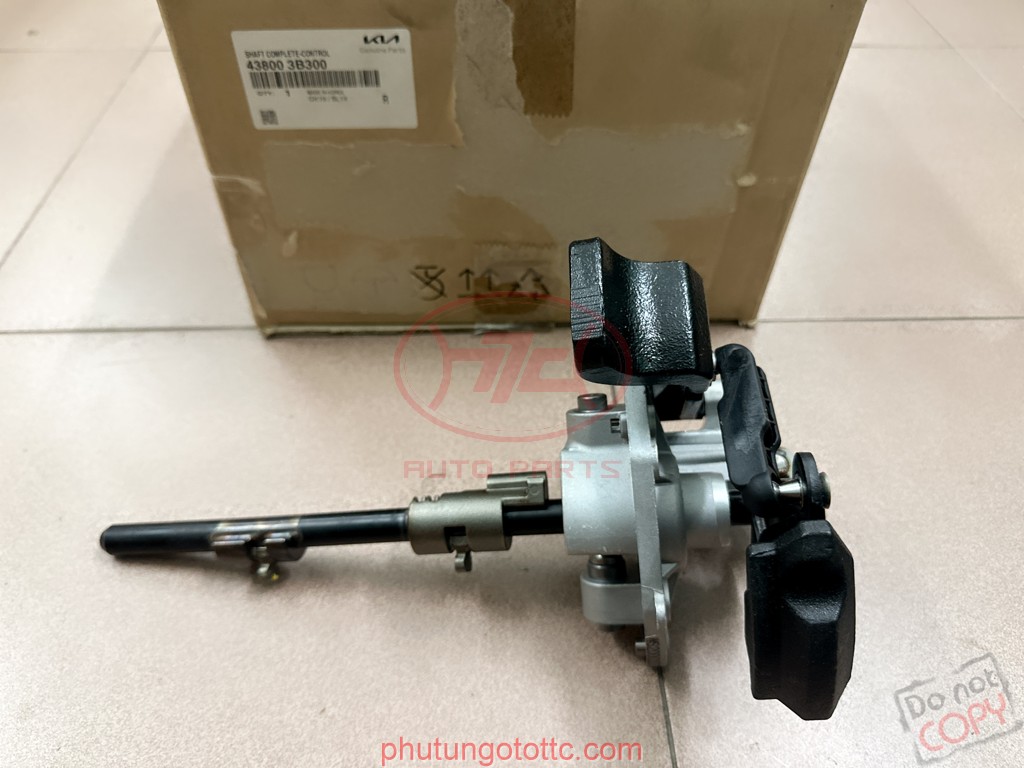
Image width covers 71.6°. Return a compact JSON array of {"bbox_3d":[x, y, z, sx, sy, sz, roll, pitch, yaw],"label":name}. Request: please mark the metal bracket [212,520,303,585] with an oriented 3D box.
[{"bbox_3d":[-0.110,0.073,0.317,0.044,0.023,0.025,-5,47,14],"label":"metal bracket"}]

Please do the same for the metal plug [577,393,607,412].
[{"bbox_3d":[0.034,0.008,0.300,0.013,0.006,0.013,-5,10,13],"label":"metal plug"}]

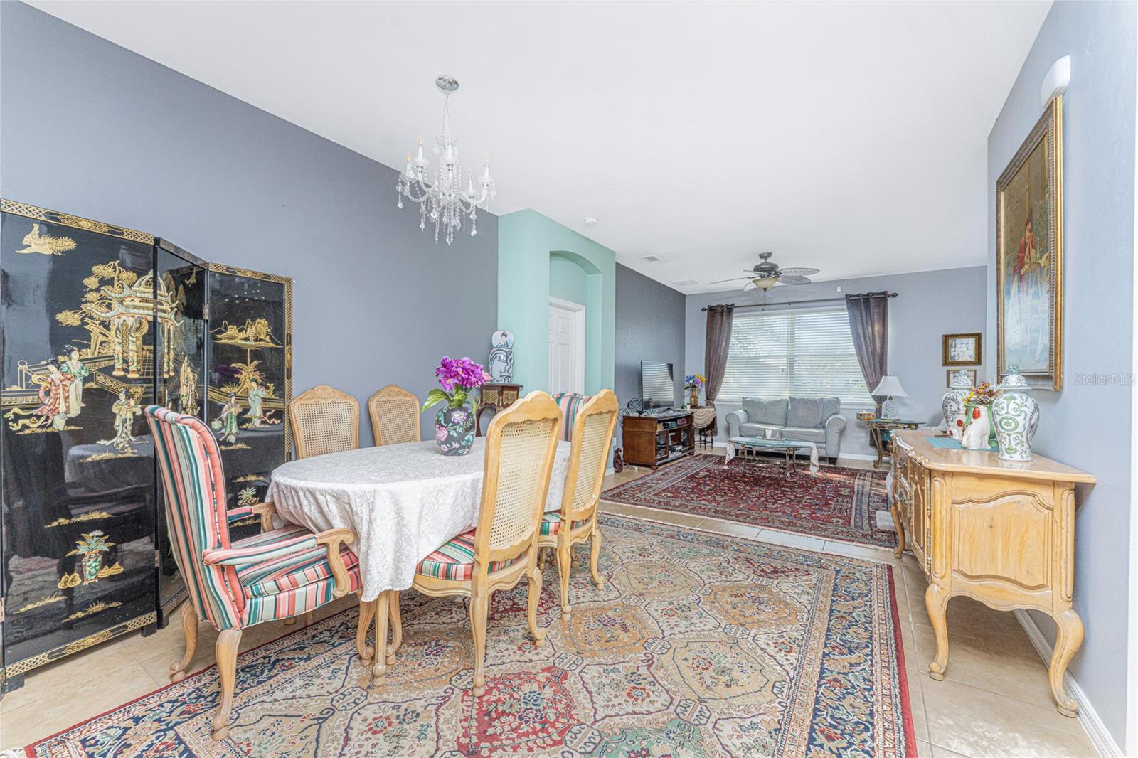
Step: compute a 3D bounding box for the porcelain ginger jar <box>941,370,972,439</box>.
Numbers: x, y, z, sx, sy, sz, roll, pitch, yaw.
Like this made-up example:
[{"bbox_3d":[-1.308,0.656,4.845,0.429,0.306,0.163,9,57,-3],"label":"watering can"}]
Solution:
[{"bbox_3d":[2.244,0.135,2.527,0.156,0.385,0.156,1,0,34],"label":"porcelain ginger jar"}]

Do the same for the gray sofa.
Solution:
[{"bbox_3d":[3.281,0.724,6.724,1.617,0.920,0.791,0,0,34],"label":"gray sofa"}]

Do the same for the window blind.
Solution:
[{"bbox_3d":[3.508,-0.361,7.035,2.207,1.463,0.059,0,0,34],"label":"window blind"}]

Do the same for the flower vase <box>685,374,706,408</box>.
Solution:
[{"bbox_3d":[2.154,0.206,7.556,0.354,0.596,0.354,0,0,16],"label":"flower vase"}]

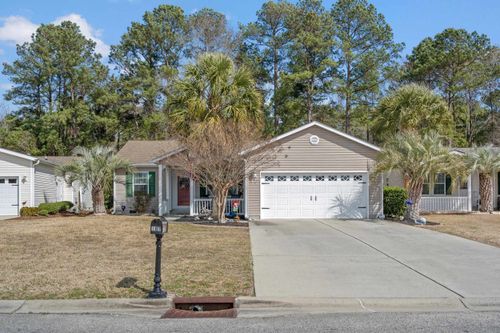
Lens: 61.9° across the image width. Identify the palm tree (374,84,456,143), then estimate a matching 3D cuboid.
[{"bbox_3d":[8.580,-0.900,22.200,4.300,6.800,4.200,0,-2,0],"label":"palm tree"}]

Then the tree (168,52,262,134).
[{"bbox_3d":[-1.540,-1.360,18.800,4.200,7.400,4.100,0,-2,0],"label":"tree"}]

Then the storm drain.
[{"bbox_3d":[-0.710,2.090,6.150,1.050,0.190,0.620,0,-2,0],"label":"storm drain"}]

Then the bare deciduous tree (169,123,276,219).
[{"bbox_3d":[-1.170,0.220,17.700,4.500,4.300,4.300,0,-2,0],"label":"bare deciduous tree"}]

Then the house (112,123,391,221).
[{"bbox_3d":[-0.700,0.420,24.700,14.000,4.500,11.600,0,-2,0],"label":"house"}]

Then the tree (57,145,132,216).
[{"bbox_3d":[-8.100,0.720,21.500,3.800,3.550,3.700,0,-2,0],"label":"tree"}]

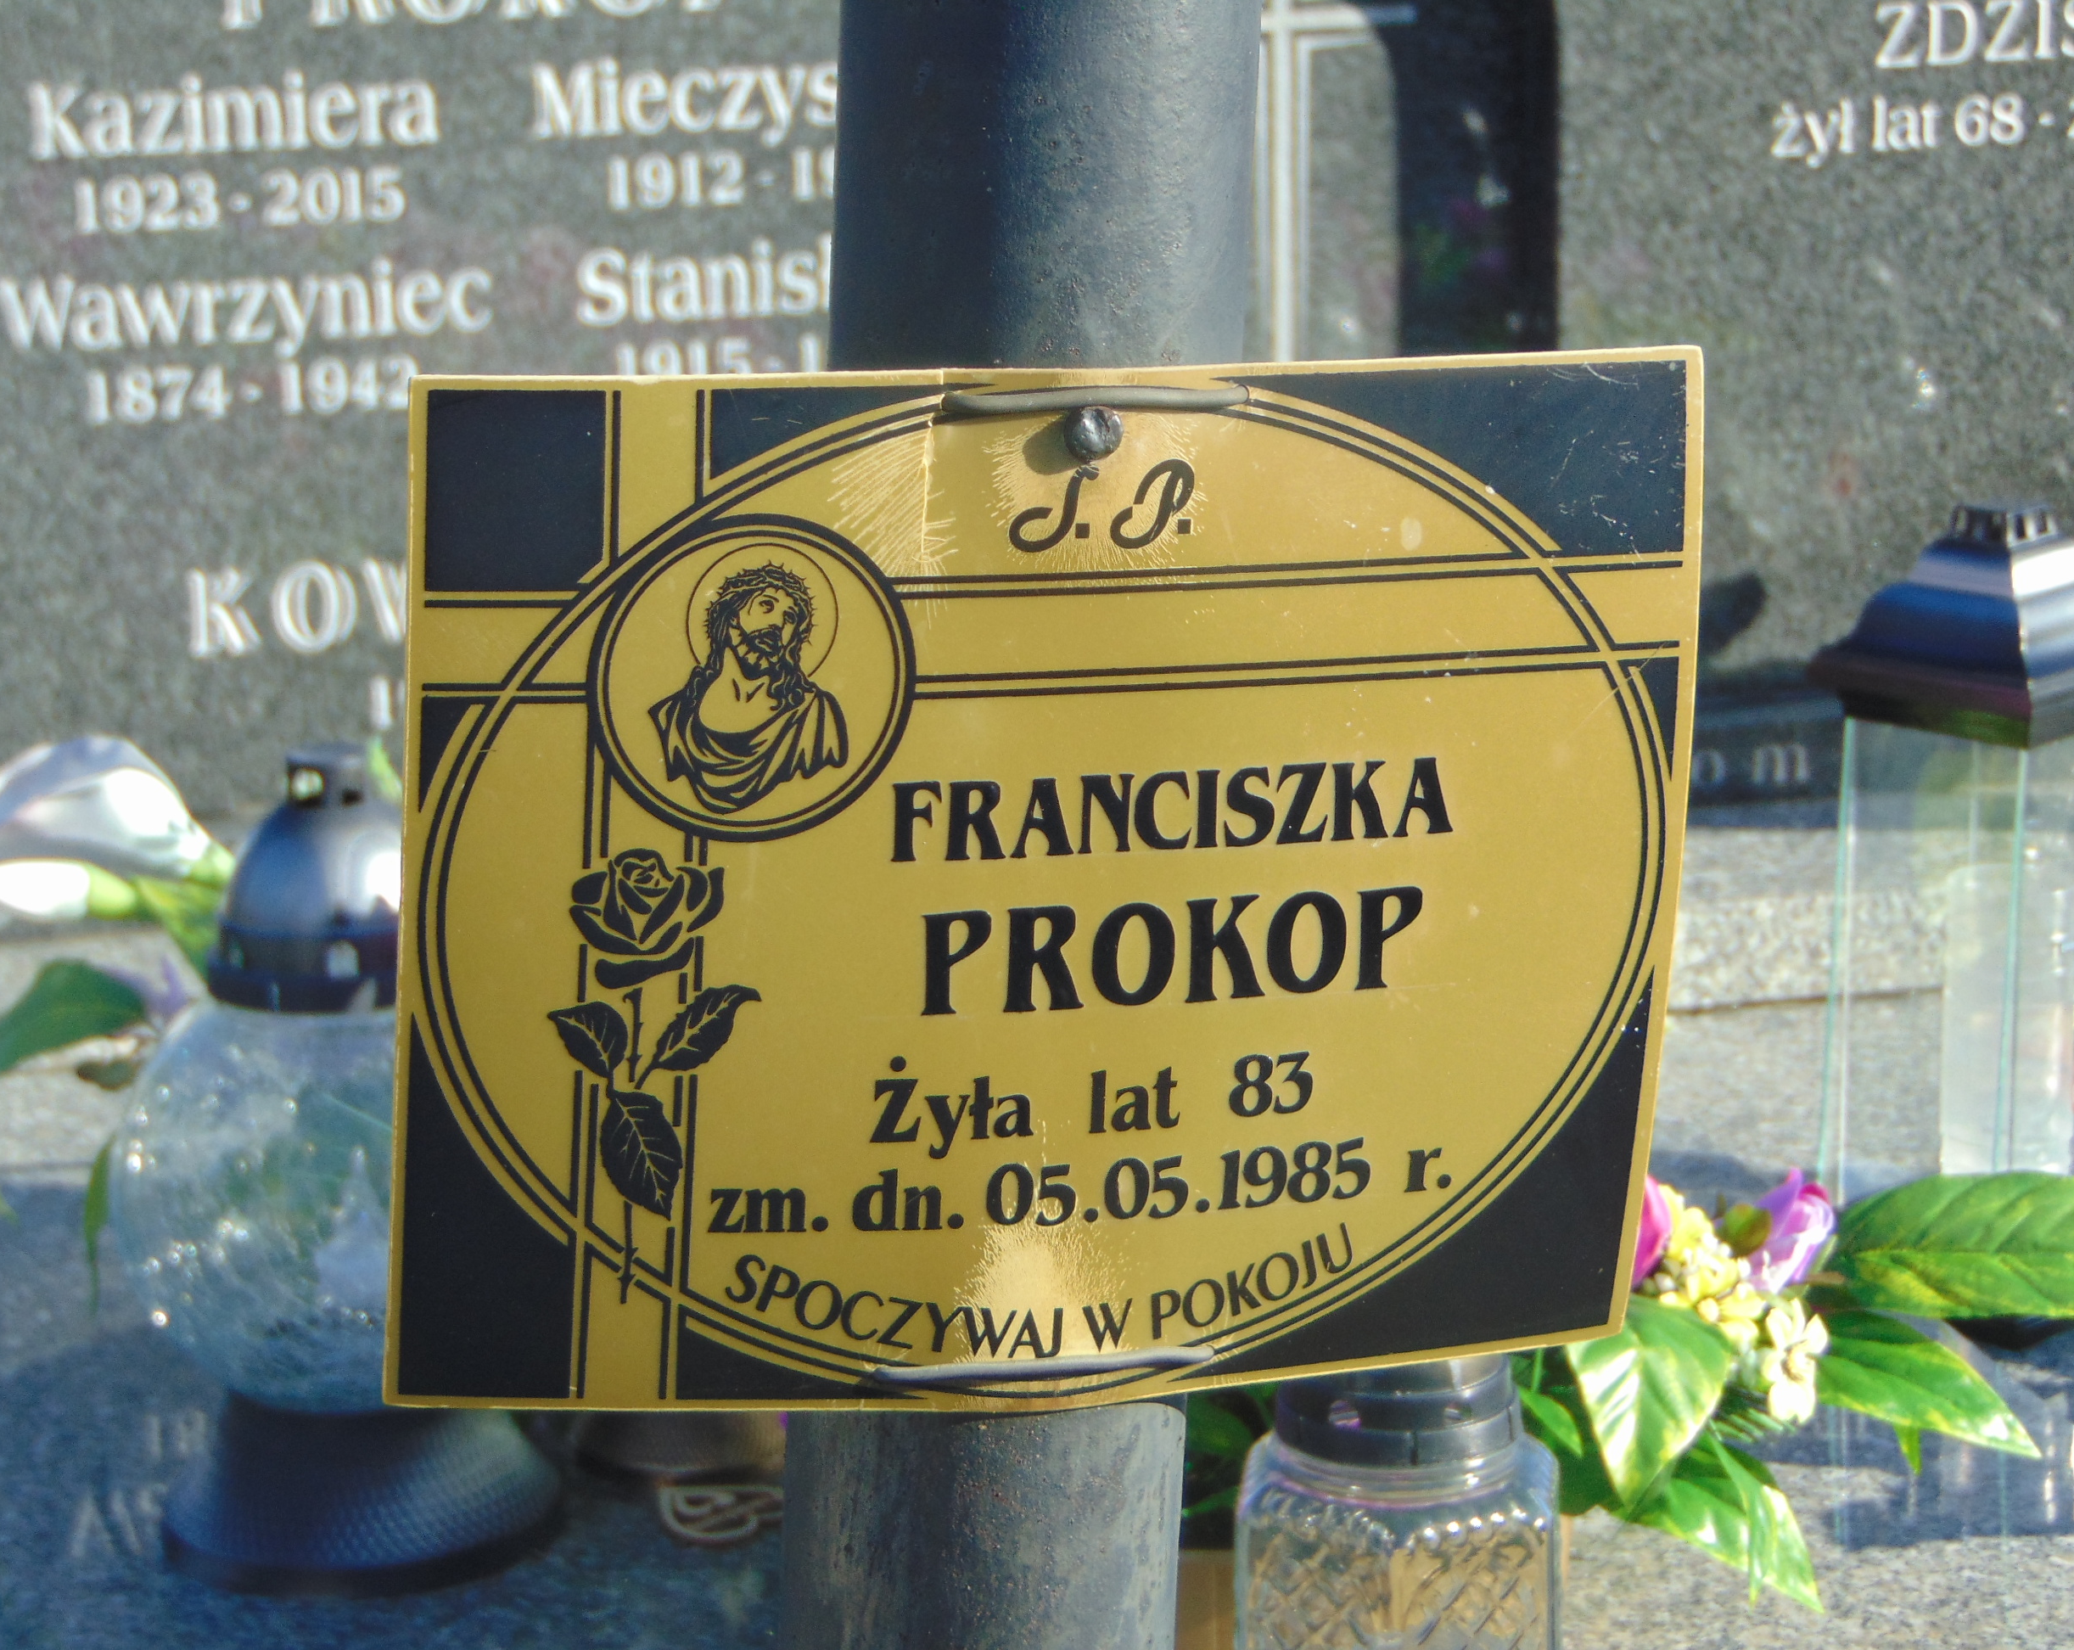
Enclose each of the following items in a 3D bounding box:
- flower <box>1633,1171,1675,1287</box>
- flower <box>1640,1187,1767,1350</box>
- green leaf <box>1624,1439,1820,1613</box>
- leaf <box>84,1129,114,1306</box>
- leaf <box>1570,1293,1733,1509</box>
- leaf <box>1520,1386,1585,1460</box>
[{"bbox_3d":[0.168,0.113,1.930,0.025,0.033,0.025,10,13,-2],"label":"flower"},{"bbox_3d":[0.187,0.125,1.930,0.035,0.044,0.033,0,13,0],"label":"flower"},{"bbox_3d":[0.190,0.194,1.900,0.068,0.040,0.018,41,-13,11],"label":"green leaf"},{"bbox_3d":[-0.294,0.124,2.150,0.010,0.056,0.014,0,3,0],"label":"leaf"},{"bbox_3d":[0.168,0.158,1.880,0.046,0.066,0.018,3,-25,1],"label":"leaf"},{"bbox_3d":[0.141,0.164,1.900,0.015,0.029,0.010,-39,-9,-8],"label":"leaf"}]

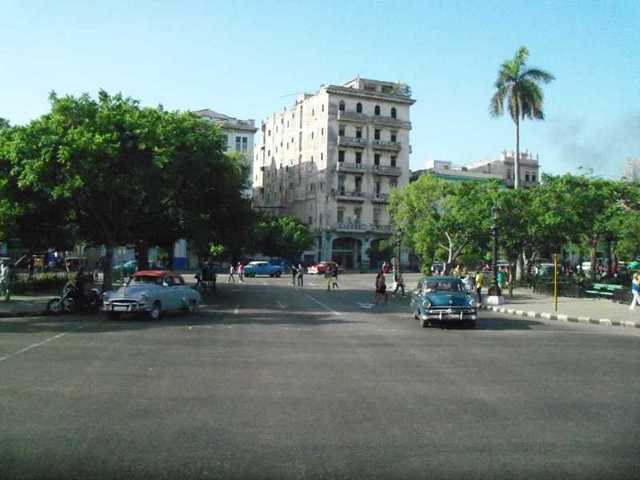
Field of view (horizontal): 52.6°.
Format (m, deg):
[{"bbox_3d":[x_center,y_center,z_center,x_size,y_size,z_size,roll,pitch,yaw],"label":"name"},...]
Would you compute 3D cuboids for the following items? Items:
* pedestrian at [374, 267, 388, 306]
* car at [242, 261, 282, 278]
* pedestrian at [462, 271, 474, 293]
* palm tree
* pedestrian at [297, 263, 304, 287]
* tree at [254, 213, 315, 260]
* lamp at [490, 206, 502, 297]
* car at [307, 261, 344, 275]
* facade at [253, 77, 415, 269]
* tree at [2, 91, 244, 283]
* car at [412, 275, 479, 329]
[{"bbox_3d":[2.870,2.184,30.154,0.550,1.670,0.500,0,-2,18],"label":"pedestrian"},{"bbox_3d":[-5.950,3.188,68.141,4.500,1.600,1.750,0,-2,-14],"label":"car"},{"bbox_3d":[7.050,2.242,30.653,0.450,1.580,0.500,0,-1,0],"label":"pedestrian"},{"bbox_3d":[19.408,-7.010,62.246,6.200,22.000,6.200,1,-1,0],"label":"palm tree"},{"bbox_3d":[-1.381,2.600,46.818,0.500,1.650,0.400,1,-1,18],"label":"pedestrian"},{"bbox_3d":[-4.900,0.590,80.011,8.000,7.400,7.500,0,-1,0],"label":"tree"},{"bbox_3d":[8.648,0.690,31.654,0.580,4.550,0.580,1,-1,0],"label":"lamp"},{"bbox_3d":[0.746,3.409,79.017,4.800,1.550,1.850,2,-1,-30],"label":"car"},{"bbox_3d":[1.005,-9.252,104.233,14.000,27.800,31.500,2,-1,-25],"label":"facade"},{"bbox_3d":[-12.500,-3.028,42.091,15.000,12.700,14.000,0,-1,0],"label":"tree"},{"bbox_3d":[4.150,2.005,22.156,1.830,1.620,4.900,0,-1,5],"label":"car"}]

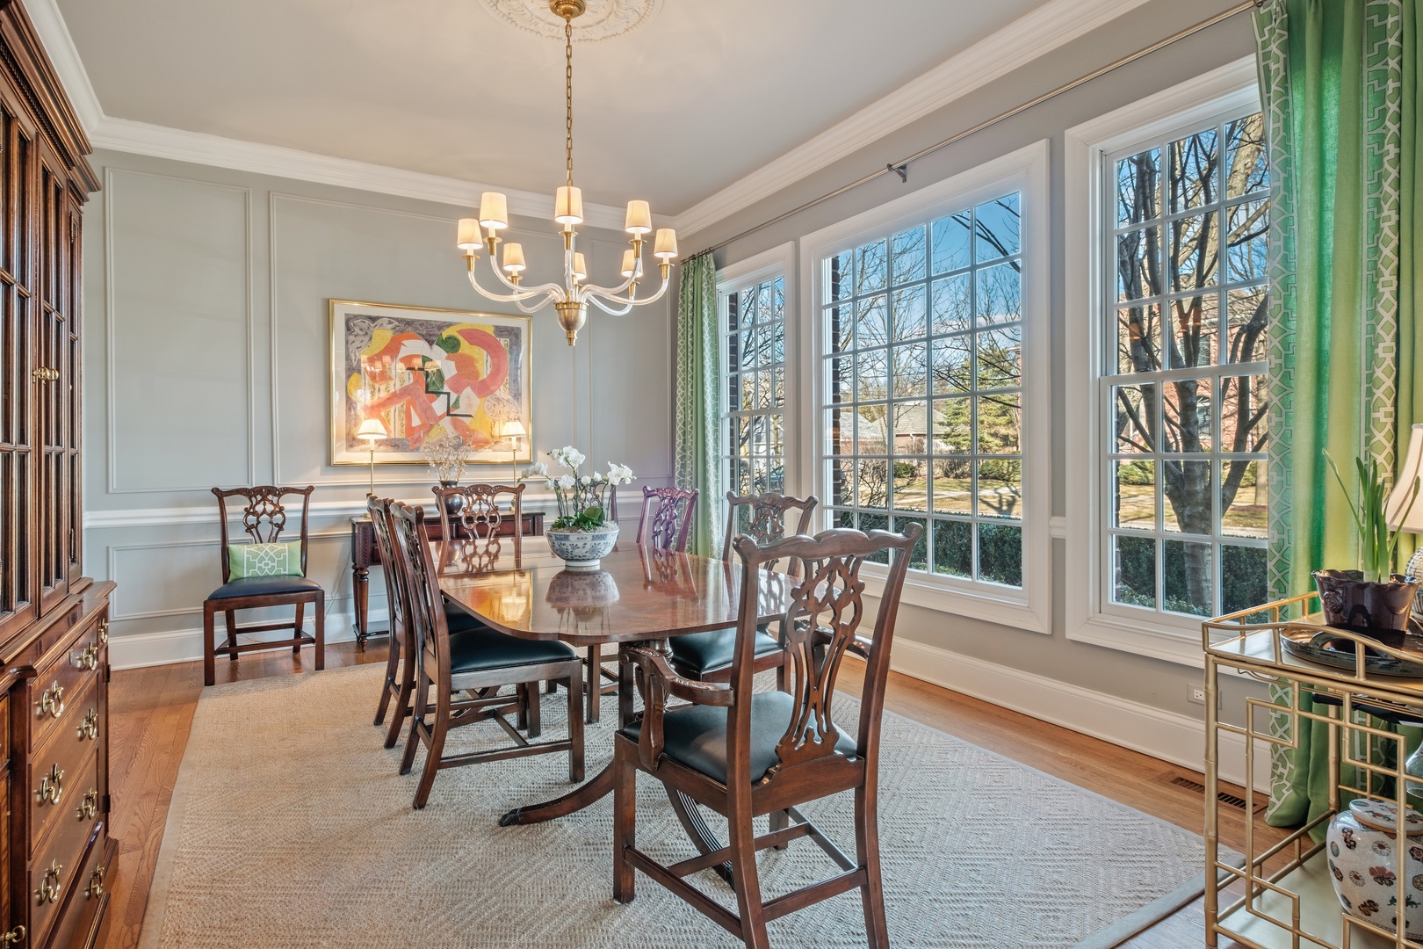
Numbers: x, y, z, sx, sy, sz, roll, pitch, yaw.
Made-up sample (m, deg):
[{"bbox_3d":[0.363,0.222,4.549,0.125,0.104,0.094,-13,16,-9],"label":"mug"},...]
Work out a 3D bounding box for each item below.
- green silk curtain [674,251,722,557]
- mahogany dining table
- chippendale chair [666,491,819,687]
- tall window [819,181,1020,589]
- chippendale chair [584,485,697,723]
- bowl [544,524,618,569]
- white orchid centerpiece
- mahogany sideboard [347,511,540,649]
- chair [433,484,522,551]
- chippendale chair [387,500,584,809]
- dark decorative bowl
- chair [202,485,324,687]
[{"bbox_3d":[-0.130,-0.281,5.162,0.158,2.742,0.535,-1,1,-35],"label":"green silk curtain"},{"bbox_3d":[-0.577,0.755,2.829,1.198,0.742,2.416,-1,1,-35],"label":"mahogany dining table"},{"bbox_3d":[0.031,0.608,2.685,0.594,1.040,0.549,-1,1,-38],"label":"chippendale chair"},{"bbox_3d":[1.066,-0.406,3.647,0.089,1.841,1.307,-1,1,-35],"label":"tall window"},{"bbox_3d":[-0.453,0.598,3.397,0.594,1.040,0.549,-1,1,-34],"label":"chippendale chair"},{"bbox_3d":[-0.551,0.306,2.872,0.314,0.153,0.314,0,1,0],"label":"bowl"},{"bbox_3d":[-0.560,0.057,2.862,0.446,0.371,0.346,0,1,0],"label":"white orchid centerpiece"},{"bbox_3d":[-1.799,0.690,4.625,1.225,0.821,0.376,-1,1,-35],"label":"mahogany sideboard"},{"bbox_3d":[-1.217,0.592,3.790,0.574,1.040,0.594,-1,1,-35],"label":"chair"},{"bbox_3d":[-0.859,0.611,2.547,0.594,1.040,0.549,-1,1,-33],"label":"chippendale chair"},{"bbox_3d":[1.236,0.252,1.267,0.158,0.124,0.168,0,1,0],"label":"dark decorative bowl"},{"bbox_3d":[-2.594,0.592,3.914,0.549,1.040,0.594,-1,1,-34],"label":"chair"}]

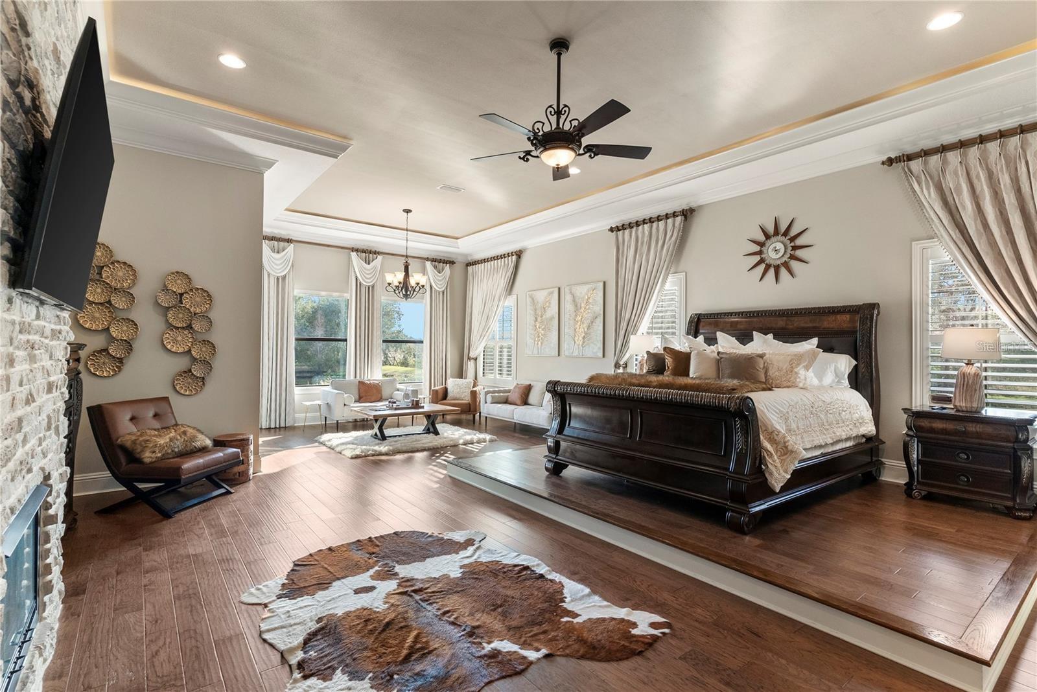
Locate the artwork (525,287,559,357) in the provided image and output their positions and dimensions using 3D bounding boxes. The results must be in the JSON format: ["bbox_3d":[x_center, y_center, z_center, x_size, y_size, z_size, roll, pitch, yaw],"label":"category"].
[{"bbox_3d":[0.443,-0.425,9.021,0.050,1.227,0.896,1,-1,-38],"label":"artwork"}]

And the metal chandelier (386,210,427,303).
[{"bbox_3d":[-1.887,-1.529,8.283,0.713,1.536,0.713,1,-1,-38],"label":"metal chandelier"}]

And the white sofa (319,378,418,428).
[{"bbox_3d":[-2.776,1.072,9.166,1.576,0.867,0.847,1,-1,-38],"label":"white sofa"}]

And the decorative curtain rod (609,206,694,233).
[{"bbox_3d":[1.899,-1.817,7.143,0.138,0.118,1.537,1,-1,-38],"label":"decorative curtain rod"}]

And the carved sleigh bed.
[{"bbox_3d":[1.941,0.453,5.003,2.600,1.803,2.206,1,-1,-38],"label":"carved sleigh bed"}]

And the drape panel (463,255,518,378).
[{"bbox_3d":[-0.636,-0.115,10.315,0.217,3.290,1.950,1,-1,-38],"label":"drape panel"}]

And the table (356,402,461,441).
[{"bbox_3d":[-1.800,1.237,7.888,1.448,0.443,0.887,1,-1,-38],"label":"table"}]

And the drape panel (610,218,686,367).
[{"bbox_3d":[1.868,-0.173,7.115,0.197,3.250,1.261,1,-1,-38],"label":"drape panel"}]

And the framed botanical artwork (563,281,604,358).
[{"bbox_3d":[1.088,-0.428,8.190,0.050,1.210,0.904,1,-1,-38],"label":"framed botanical artwork"}]

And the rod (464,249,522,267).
[{"bbox_3d":[-0.534,-1.806,10.200,0.120,0.100,2.074,1,-1,-38],"label":"rod"}]

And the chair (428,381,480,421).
[{"bbox_3d":[-1.195,1.096,9.733,0.883,0.795,0.817,1,-1,5],"label":"chair"}]

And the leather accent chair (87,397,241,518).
[{"bbox_3d":[-3.240,0.995,4.557,0.916,0.896,0.778,0,-1,8],"label":"leather accent chair"}]

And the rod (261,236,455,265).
[{"bbox_3d":[-3.047,-1.910,9.947,4.058,0.099,0.118,1,-1,-38],"label":"rod"}]

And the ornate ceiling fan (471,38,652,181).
[{"bbox_3d":[0.314,-1.869,3.807,1.468,1.024,1.468,1,-1,-38],"label":"ornate ceiling fan"}]

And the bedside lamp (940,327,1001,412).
[{"bbox_3d":[3.862,0.191,4.191,0.380,0.713,0.380,1,-1,-38],"label":"bedside lamp"}]

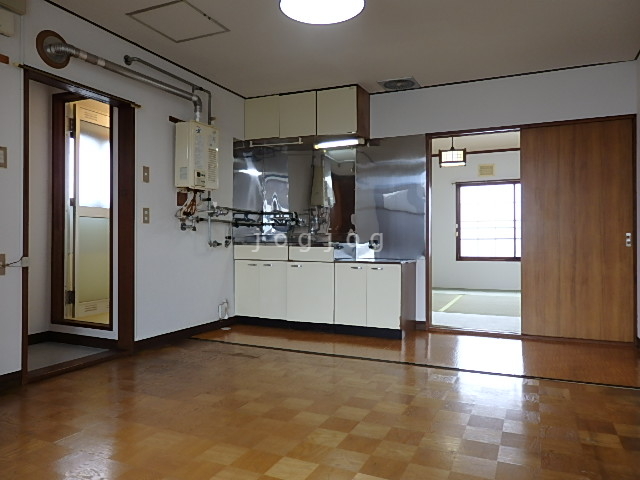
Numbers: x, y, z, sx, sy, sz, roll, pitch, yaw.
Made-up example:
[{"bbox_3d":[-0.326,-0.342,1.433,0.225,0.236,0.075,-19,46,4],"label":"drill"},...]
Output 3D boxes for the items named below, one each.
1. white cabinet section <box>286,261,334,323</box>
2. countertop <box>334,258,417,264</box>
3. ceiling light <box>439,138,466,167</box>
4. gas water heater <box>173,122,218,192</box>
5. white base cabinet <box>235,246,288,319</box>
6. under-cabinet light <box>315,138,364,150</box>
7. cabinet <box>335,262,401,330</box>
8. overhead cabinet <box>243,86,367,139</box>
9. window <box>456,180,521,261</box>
[{"bbox_3d":[0.021,0.471,4.415,0.475,0.545,0.517,0,0,24],"label":"white cabinet section"},{"bbox_3d":[0.514,0.202,4.190,0.607,0.028,0.525,0,0,24],"label":"countertop"},{"bbox_3d":[1.756,-1.172,6.111,0.350,0.420,0.350,0,0,24],"label":"ceiling light"},{"bbox_3d":[-1.022,-0.683,3.854,0.165,0.530,0.380,0,0,24],"label":"gas water heater"},{"bbox_3d":[-0.458,0.404,4.674,0.605,0.710,0.530,0,0,24],"label":"white base cabinet"},{"bbox_3d":[0.189,-0.936,4.490,0.530,0.070,0.090,0,0,24],"label":"under-cabinet light"},{"bbox_3d":[0.512,0.474,4.195,0.602,0.545,0.517,0,0,24],"label":"cabinet"},{"bbox_3d":[-0.131,-1.190,4.574,1.195,0.435,0.359,0,0,24],"label":"overhead cabinet"},{"bbox_3d":[3.033,-0.292,7.196,1.750,1.265,0.100,0,0,24],"label":"window"}]

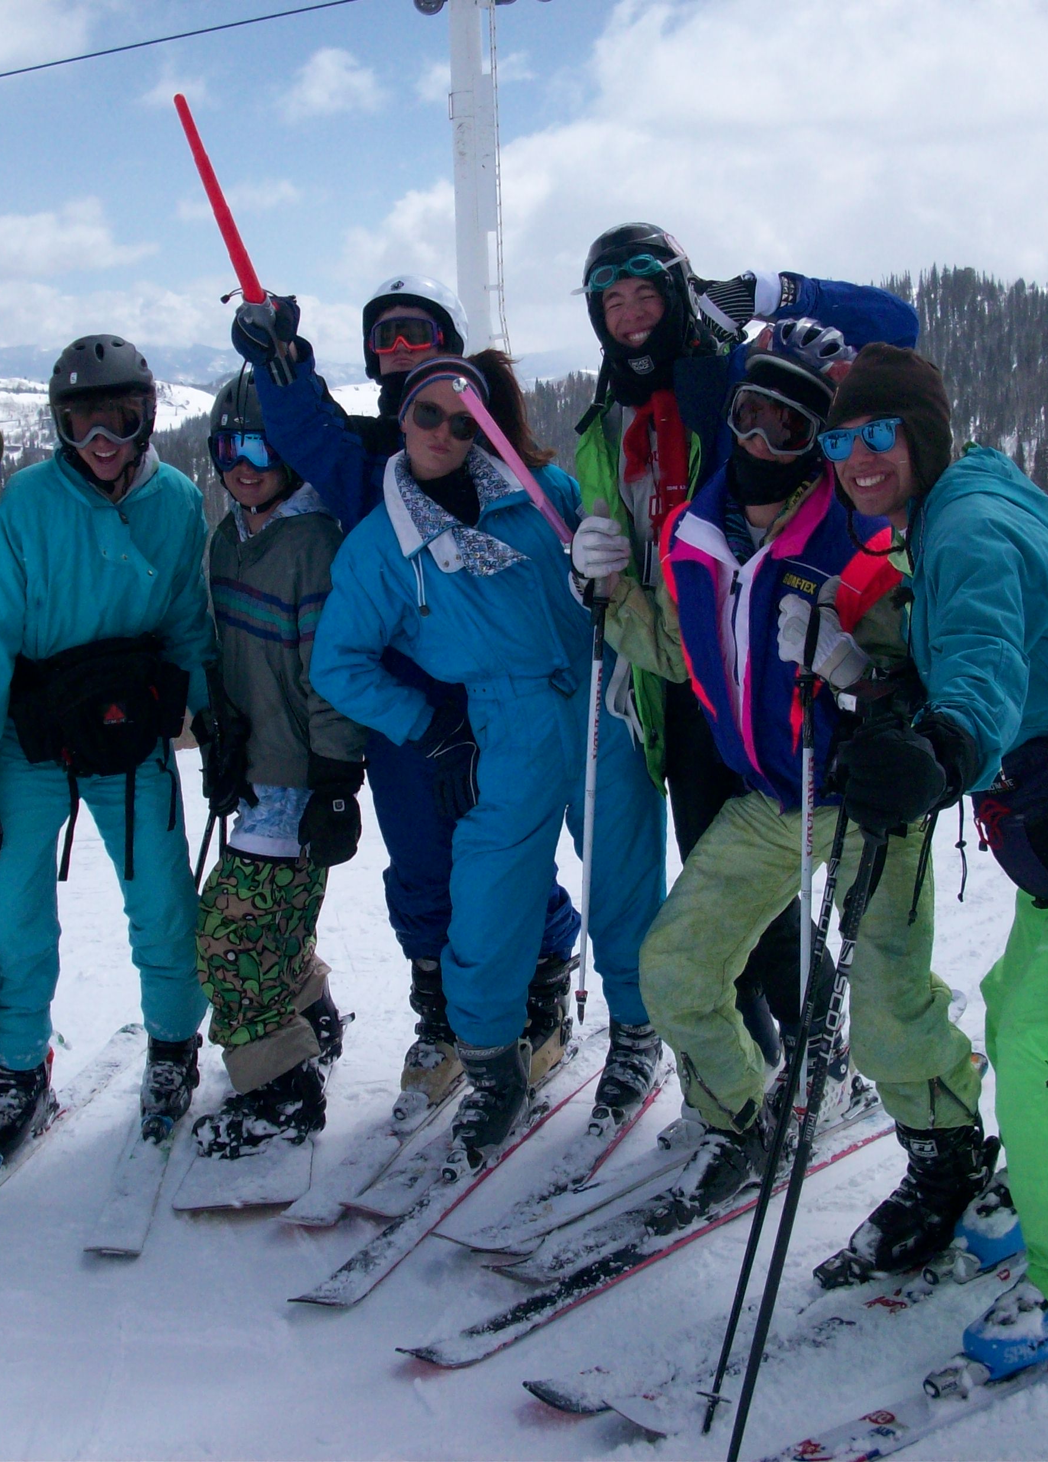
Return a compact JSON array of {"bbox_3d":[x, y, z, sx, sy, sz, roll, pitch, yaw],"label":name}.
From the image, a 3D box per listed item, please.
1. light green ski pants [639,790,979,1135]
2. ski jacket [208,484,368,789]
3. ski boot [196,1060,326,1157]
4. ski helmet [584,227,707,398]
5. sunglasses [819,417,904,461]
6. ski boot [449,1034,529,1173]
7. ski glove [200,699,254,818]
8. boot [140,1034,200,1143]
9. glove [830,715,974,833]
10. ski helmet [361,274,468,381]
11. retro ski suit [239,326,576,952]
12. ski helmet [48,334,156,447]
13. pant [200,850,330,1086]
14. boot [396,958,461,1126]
[{"bbox_3d":[0.535,0.362,3.904,0.570,0.690,0.460,6,12,34],"label":"light green ski pants"},{"bbox_3d":[-0.505,-0.216,4.448,0.420,0.660,0.320,4,12,29],"label":"ski jacket"},{"bbox_3d":[-0.563,0.788,4.620,0.300,0.250,0.130,-3,8,-17],"label":"ski boot"},{"bbox_3d":[0.262,-0.905,4.450,0.230,0.285,0.270,-13,6,17],"label":"ski helmet"},{"bbox_3d":[0.555,-0.479,3.420,0.145,0.050,0.140,-14,7,18],"label":"sunglasses"},{"bbox_3d":[-0.070,0.752,4.562,0.115,0.260,0.290,3,10,22],"label":"ski boot"},{"bbox_3d":[-0.660,0.066,4.620,0.120,0.250,0.120,0,8,12],"label":"ski glove"},{"bbox_3d":[-0.812,0.772,4.816,0.120,0.280,0.300,0,8,7],"label":"boot"},{"bbox_3d":[0.550,0.058,3.038,0.170,0.170,0.220,9,14,44],"label":"glove"},{"bbox_3d":[-0.228,-0.857,4.438,0.225,0.235,0.280,2,11,20],"label":"ski helmet"},{"bbox_3d":[-0.230,-0.185,4.587,0.700,1.340,0.460,1,10,15],"label":"retro ski suit"},{"bbox_3d":[-0.890,-0.725,4.420,0.225,0.235,0.270,-2,24,-8],"label":"ski helmet"},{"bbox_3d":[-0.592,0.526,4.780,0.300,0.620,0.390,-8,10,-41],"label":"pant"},{"bbox_3d":[-0.202,0.677,4.910,0.120,0.300,0.310,3,10,22],"label":"boot"}]

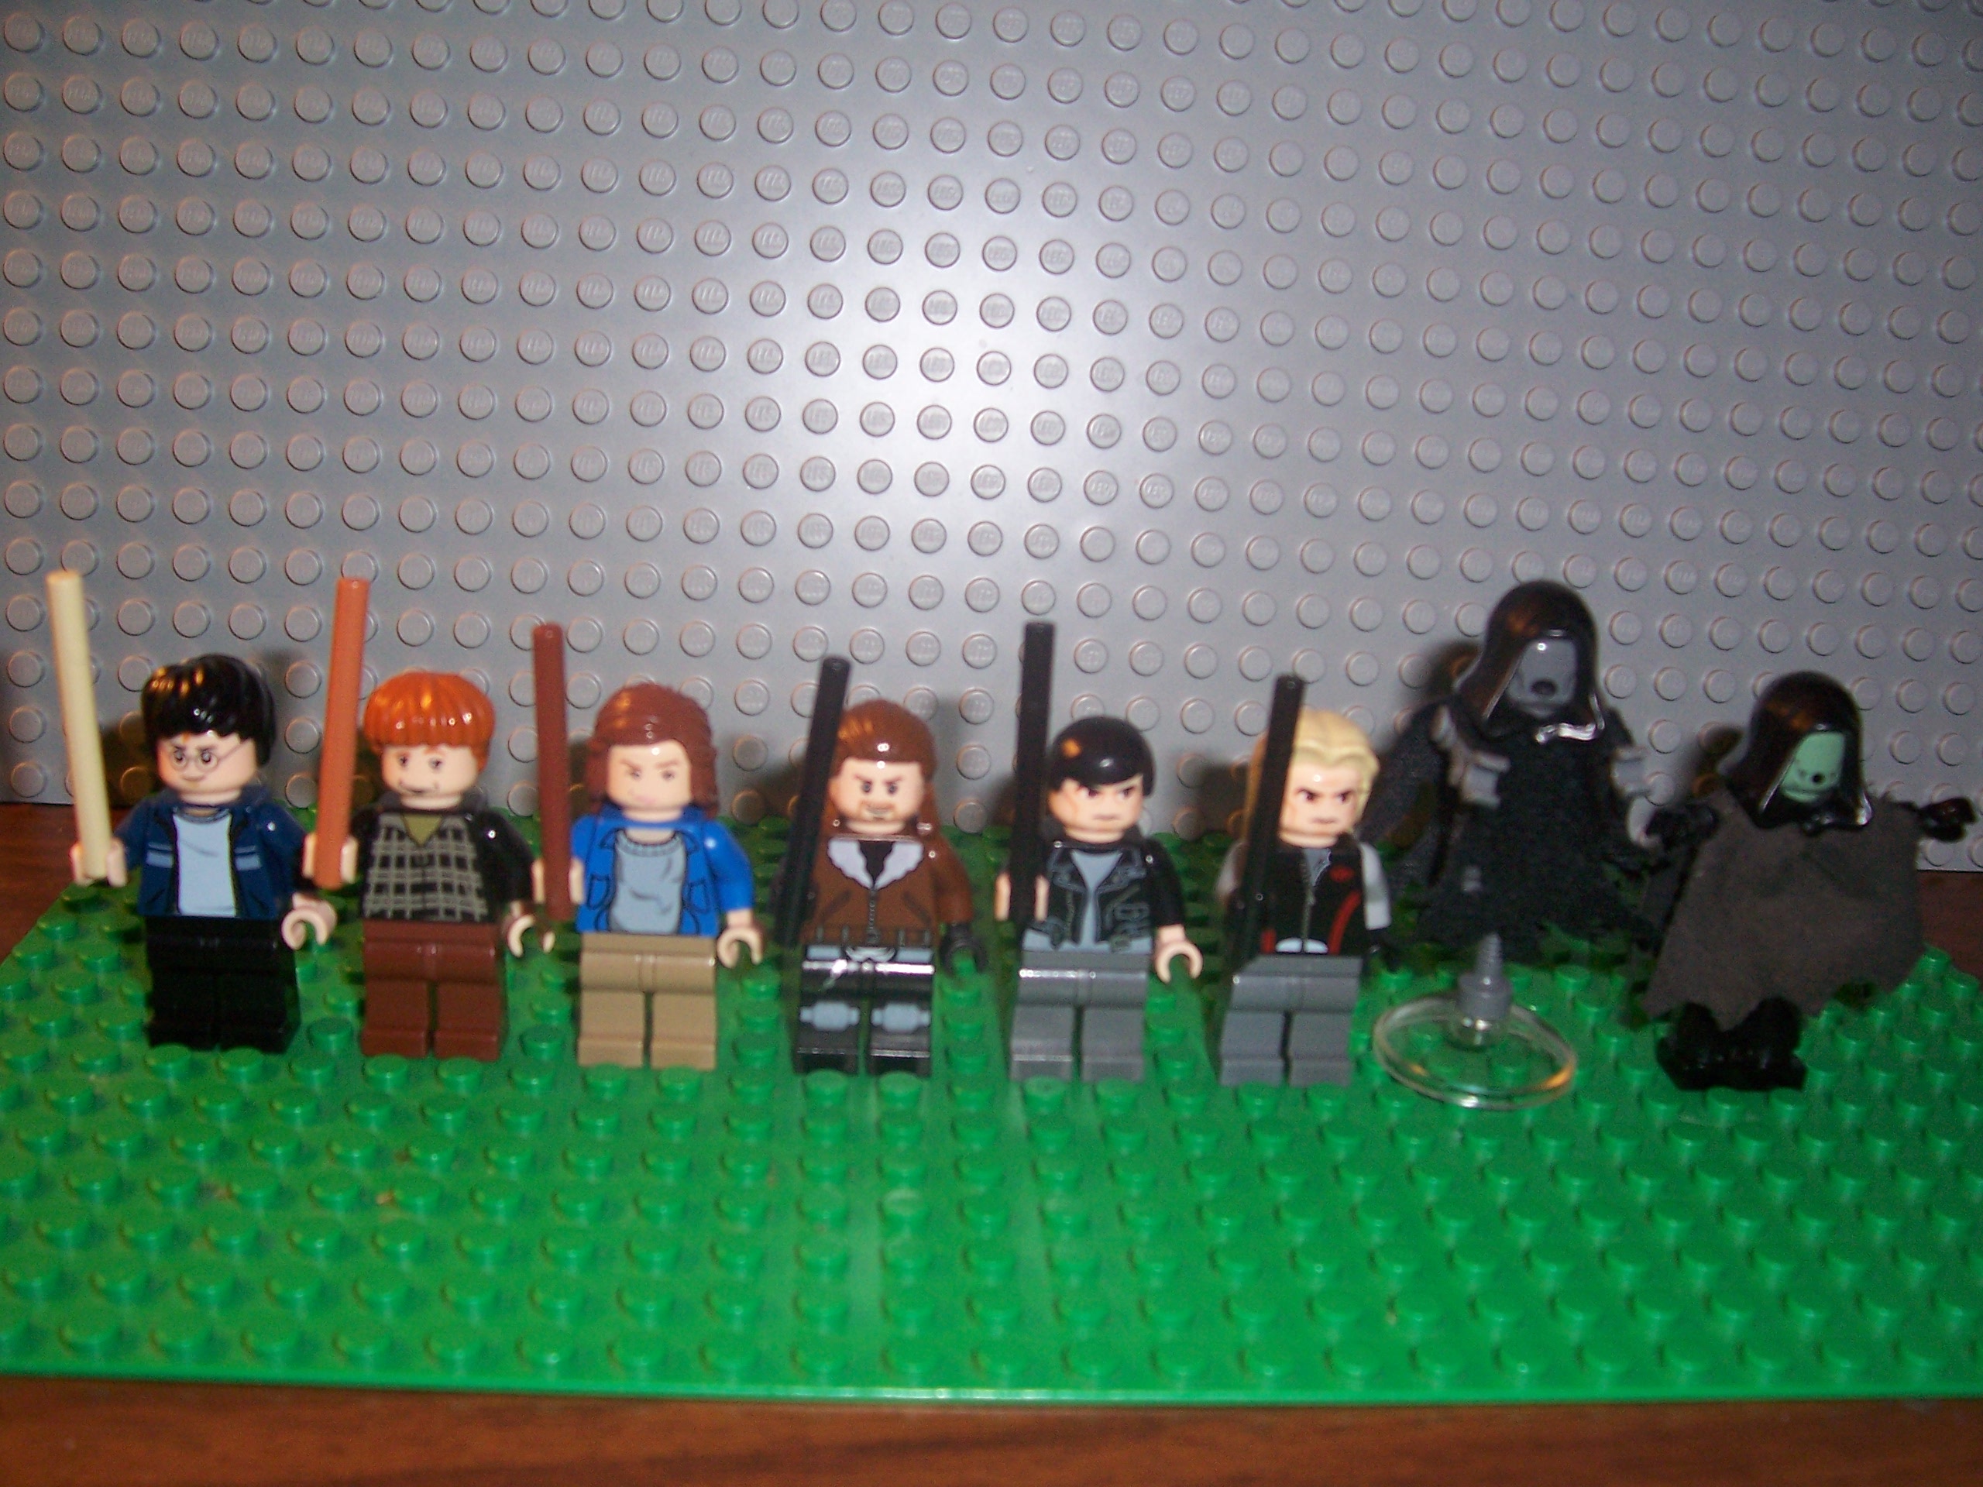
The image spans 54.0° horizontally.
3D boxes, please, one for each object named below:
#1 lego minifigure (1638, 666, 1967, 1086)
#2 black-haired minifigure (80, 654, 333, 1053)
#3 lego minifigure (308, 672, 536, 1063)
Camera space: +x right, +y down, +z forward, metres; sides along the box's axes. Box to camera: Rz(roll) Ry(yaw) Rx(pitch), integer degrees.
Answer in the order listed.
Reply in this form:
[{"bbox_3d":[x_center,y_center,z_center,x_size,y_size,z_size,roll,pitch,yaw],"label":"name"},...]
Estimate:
[{"bbox_3d":[0.091,0.018,0.224,0.036,0.049,0.018,2,19,-5],"label":"lego minifigure"},{"bbox_3d":[-0.083,0.013,0.208,0.025,0.044,0.017,2,19,-5],"label":"black-haired minifigure"},{"bbox_3d":[-0.060,0.015,0.210,0.025,0.043,0.017,2,19,-5],"label":"lego minifigure"}]

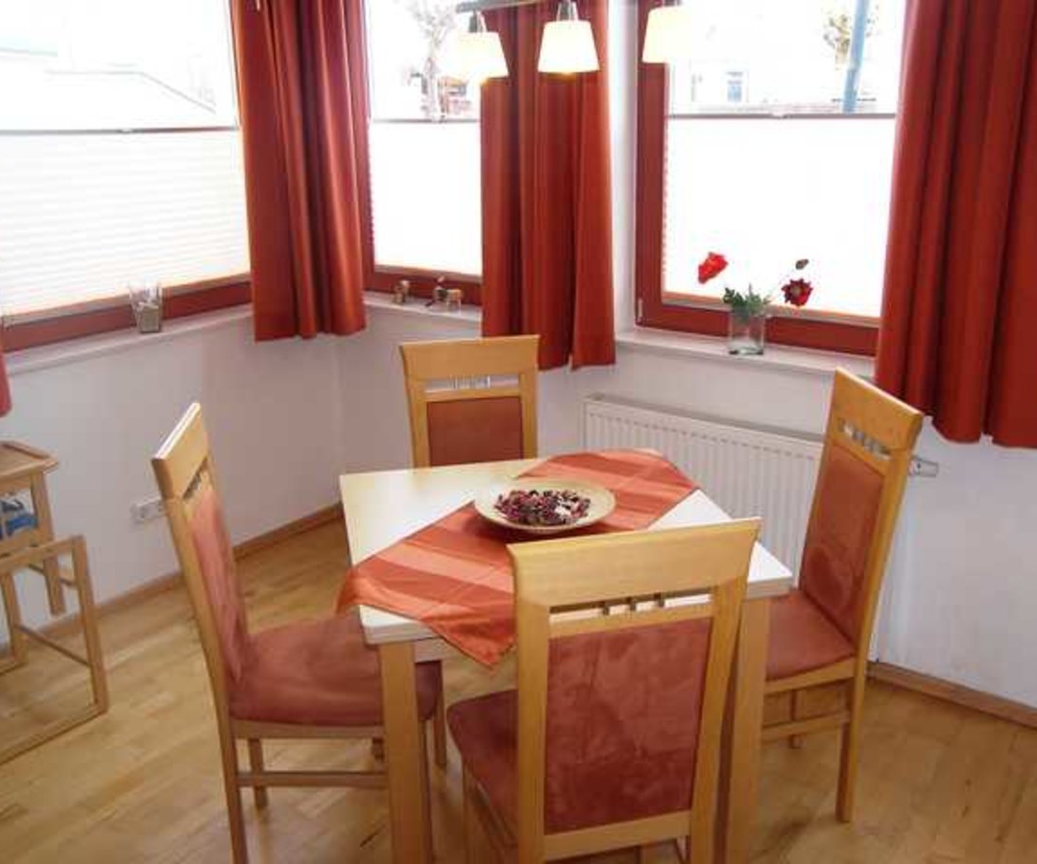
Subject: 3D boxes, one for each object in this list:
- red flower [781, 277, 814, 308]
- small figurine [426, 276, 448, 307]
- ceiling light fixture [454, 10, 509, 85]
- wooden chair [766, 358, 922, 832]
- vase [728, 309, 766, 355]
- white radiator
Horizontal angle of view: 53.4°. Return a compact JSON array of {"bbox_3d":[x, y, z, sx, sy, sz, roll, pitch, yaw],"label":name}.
[{"bbox_3d":[0.819,-0.410,3.030,0.085,0.085,0.050,4,18,15],"label":"red flower"},{"bbox_3d":[-0.309,-0.519,3.837,0.070,0.112,0.050,12,22,36],"label":"small figurine"},{"bbox_3d":[-0.081,-0.811,2.170,0.116,0.140,0.116,12,22,36],"label":"ceiling light fixture"},{"bbox_3d":[0.545,0.405,2.394,0.515,1.017,0.480,-4,18,-8],"label":"wooden chair"},{"bbox_3d":[0.687,-0.305,3.098,0.107,0.120,0.107,12,22,36],"label":"vase"},{"bbox_3d":[0.639,0.257,3.118,0.990,0.600,0.085,12,22,36],"label":"white radiator"}]

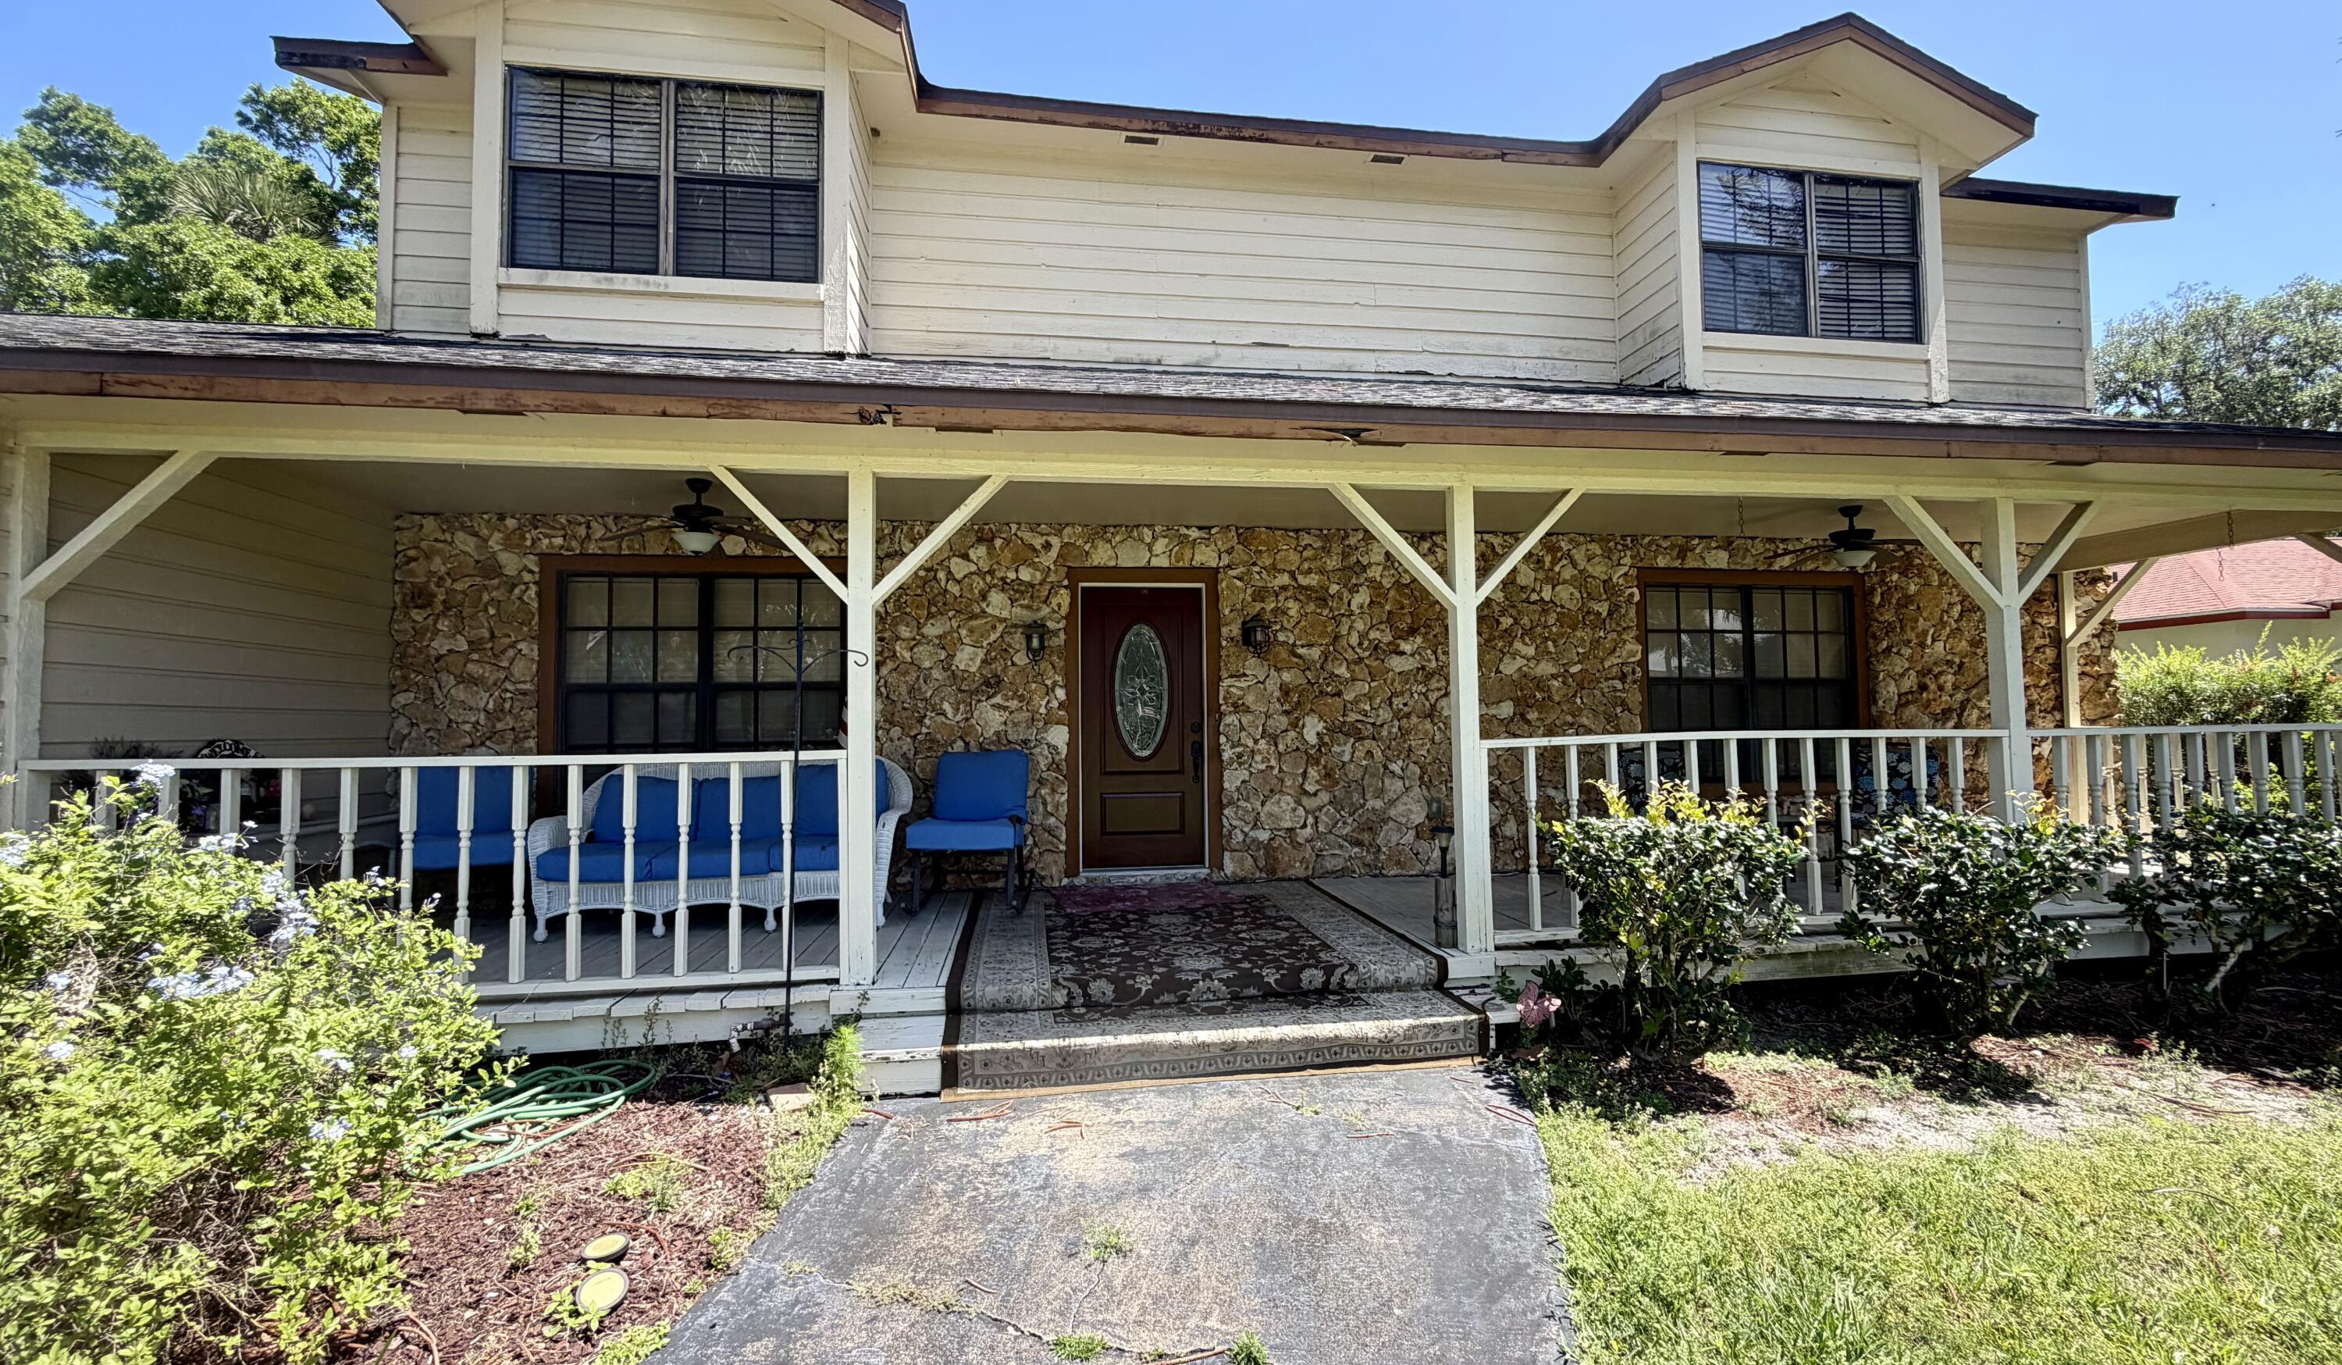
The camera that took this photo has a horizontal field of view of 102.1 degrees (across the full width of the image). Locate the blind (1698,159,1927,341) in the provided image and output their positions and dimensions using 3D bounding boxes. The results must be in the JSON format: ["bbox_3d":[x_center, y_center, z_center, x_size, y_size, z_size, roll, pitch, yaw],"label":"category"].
[{"bbox_3d":[4.773,-3.190,7.088,1.810,1.270,0.110,0,-3,-9],"label":"blind"}]

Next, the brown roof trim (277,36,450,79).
[{"bbox_3d":[-5.153,-3.978,6.045,1.000,0.210,0.100,0,-3,-9],"label":"brown roof trim"}]

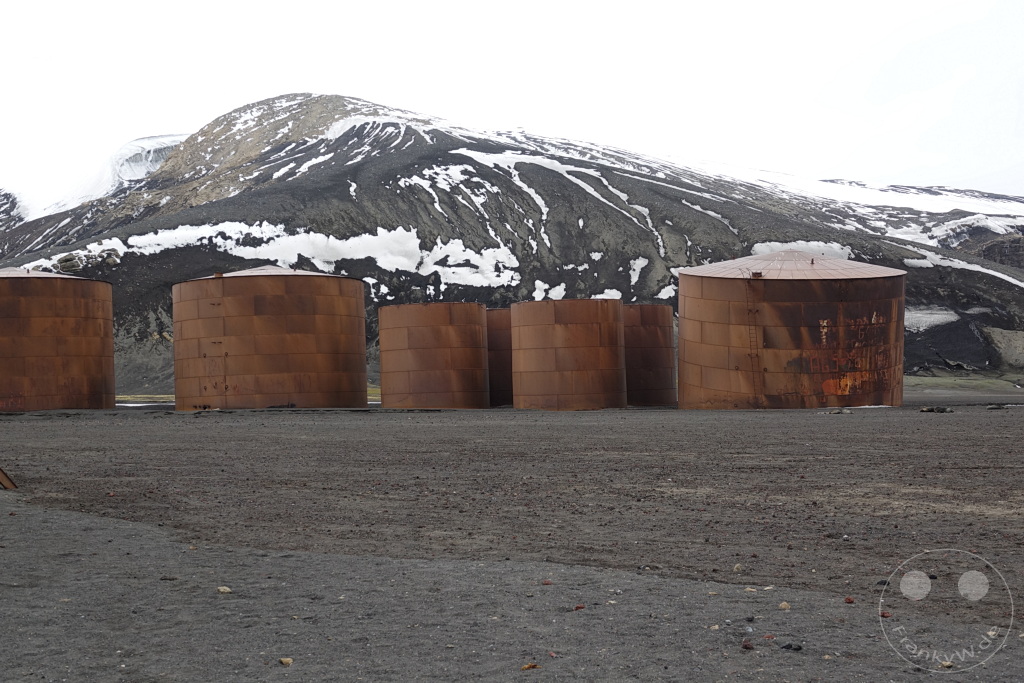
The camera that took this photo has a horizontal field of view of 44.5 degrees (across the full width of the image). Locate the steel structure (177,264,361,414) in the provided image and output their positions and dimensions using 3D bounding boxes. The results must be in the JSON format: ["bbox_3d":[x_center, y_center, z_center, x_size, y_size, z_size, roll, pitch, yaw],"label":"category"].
[{"bbox_3d":[-22.900,-0.460,118.500,17.800,13.400,17.800,0,-2,0],"label":"steel structure"}]

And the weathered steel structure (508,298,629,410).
[{"bbox_3d":[4.200,1.130,92.500,8.300,7.850,8.300,0,-2,0],"label":"weathered steel structure"}]

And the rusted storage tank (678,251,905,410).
[{"bbox_3d":[22.400,-1.050,100.300,17.600,12.300,17.600,0,0,0],"label":"rusted storage tank"}]

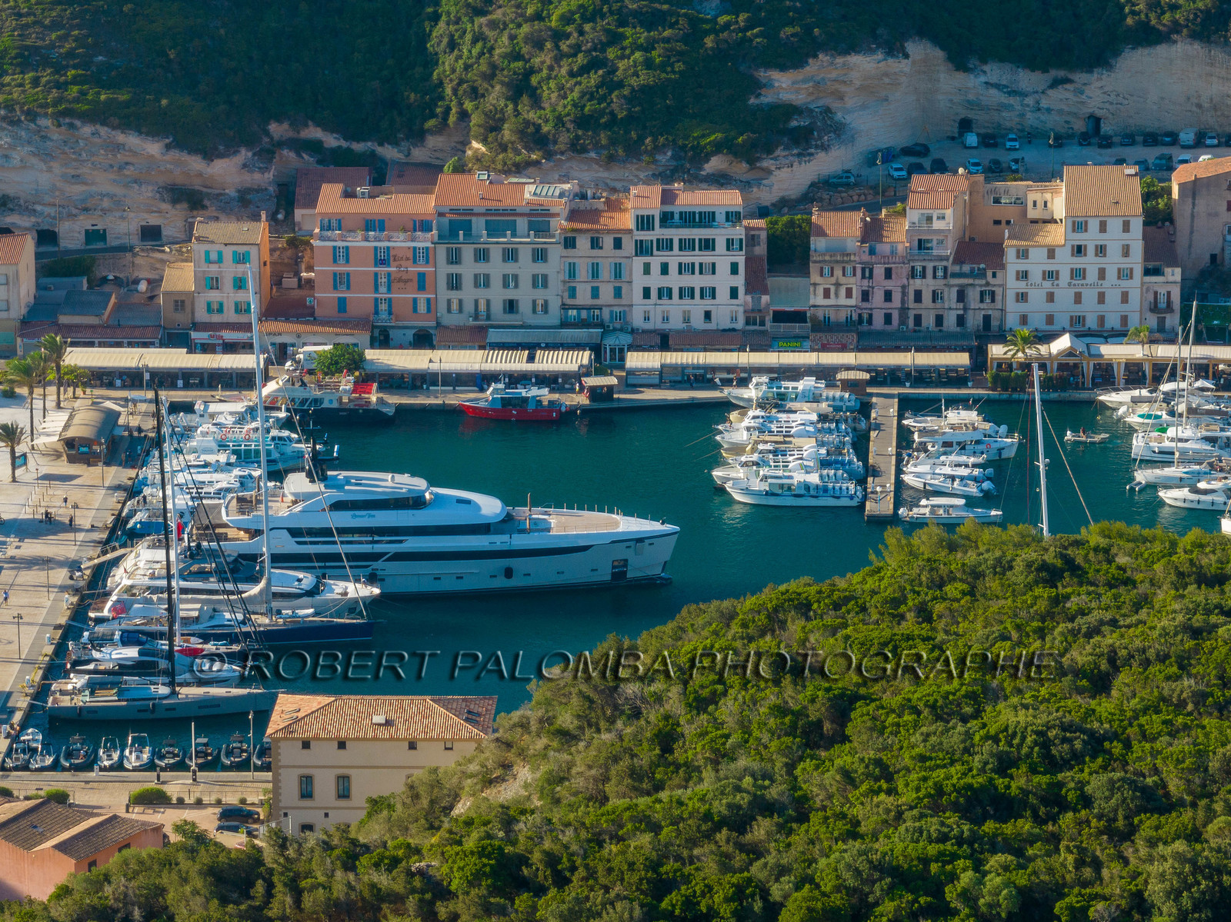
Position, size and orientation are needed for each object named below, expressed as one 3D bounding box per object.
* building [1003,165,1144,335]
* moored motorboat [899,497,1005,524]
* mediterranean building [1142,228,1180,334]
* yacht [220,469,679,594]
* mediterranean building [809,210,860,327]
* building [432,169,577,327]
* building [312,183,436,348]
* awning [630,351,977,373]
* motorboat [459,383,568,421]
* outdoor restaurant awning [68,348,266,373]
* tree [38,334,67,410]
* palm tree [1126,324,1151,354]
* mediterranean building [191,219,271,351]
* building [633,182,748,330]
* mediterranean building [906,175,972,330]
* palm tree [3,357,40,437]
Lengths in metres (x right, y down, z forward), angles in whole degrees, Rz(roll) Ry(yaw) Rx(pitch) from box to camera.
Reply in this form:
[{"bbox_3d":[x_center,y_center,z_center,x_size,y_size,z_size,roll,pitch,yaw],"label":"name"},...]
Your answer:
[{"bbox_3d":[59.114,-26.920,746.270,17.759,22.000,15.000,0,17,0],"label":"building"},{"bbox_3d":[38.650,5.590,657.860,12.000,2.700,3.600,0,17,0],"label":"moored motorboat"},{"bbox_3d":[67.010,-22.060,703.050,4.760,11.600,10.500,1,18,3],"label":"mediterranean building"},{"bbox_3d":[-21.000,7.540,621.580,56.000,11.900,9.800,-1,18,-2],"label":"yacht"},{"bbox_3d":[27.020,-23.160,702.610,6.050,14.300,10.000,1,18,3],"label":"mediterranean building"},{"bbox_3d":[-14.220,-25.280,722.990,16.500,20.000,13.000,0,17,1],"label":"building"},{"bbox_3d":[-29.140,-24.330,703.620,14.970,18.800,11.200,1,18,3],"label":"building"},{"bbox_3d":[23.116,-12.793,730.713,43.934,1.376,5.000,0,17,0],"label":"awning"},{"bbox_3d":[-12.510,-7.400,698.550,13.200,4.400,4.000,0,17,2],"label":"motorboat"},{"bbox_3d":[-54.180,-12.150,688.530,23.800,1.350,5.500,1,18,3],"label":"outdoor restaurant awning"},{"bbox_3d":[-70.427,-11.136,718.919,3.615,9.517,3.800,0,17,0],"label":"tree"},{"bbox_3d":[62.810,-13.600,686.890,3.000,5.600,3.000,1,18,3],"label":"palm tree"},{"bbox_3d":[-49.969,-23.095,744.054,8.637,16.435,9.800,0,17,1],"label":"mediterranean building"},{"bbox_3d":[9.444,-25.747,744.542,14.474,20.800,11.000,0,17,1],"label":"building"},{"bbox_3d":[41.567,-26.325,744.881,7.581,21.700,12.000,1,17,2],"label":"mediterranean building"},{"bbox_3d":[-70.340,-6.950,679.650,4.400,11.400,4.400,0,17,0],"label":"palm tree"}]

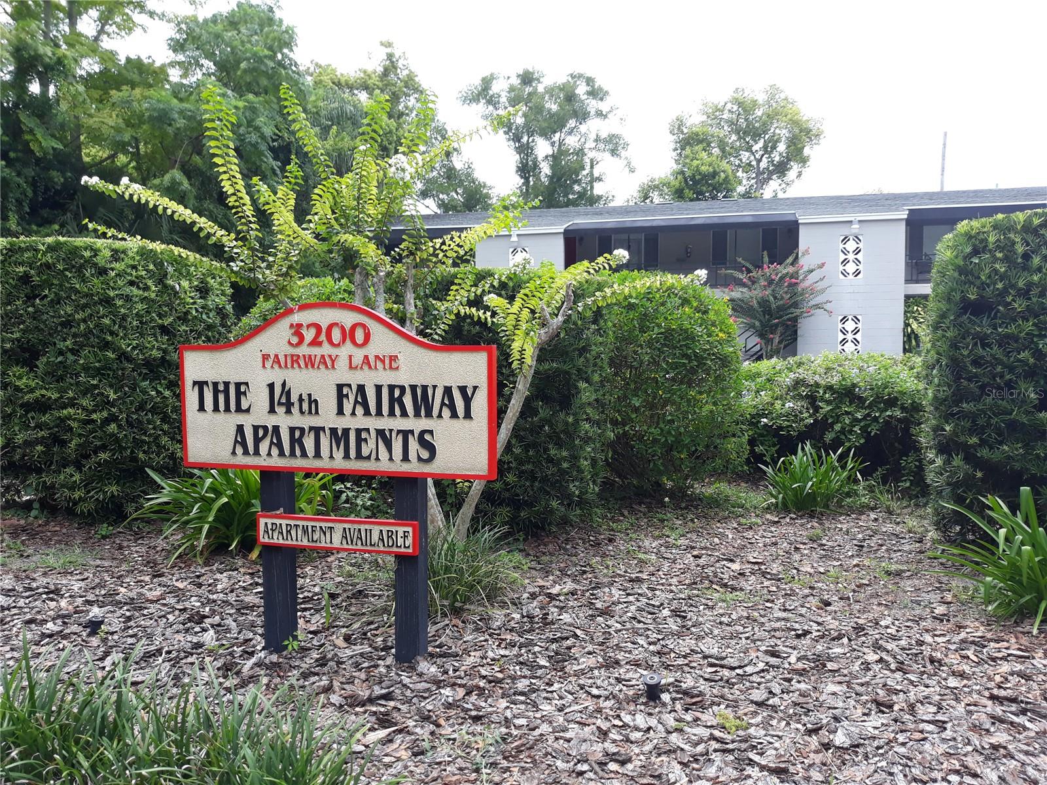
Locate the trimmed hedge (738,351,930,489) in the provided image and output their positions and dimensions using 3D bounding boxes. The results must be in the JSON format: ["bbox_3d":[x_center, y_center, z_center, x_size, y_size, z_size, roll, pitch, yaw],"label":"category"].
[{"bbox_3d":[2.651,0.188,7.229,1.750,1.020,1.250,1,4,12],"label":"trimmed hedge"}]

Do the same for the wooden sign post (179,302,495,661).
[{"bbox_3d":[-0.678,0.330,3.127,1.220,1.315,0.140,1,4,14],"label":"wooden sign post"}]

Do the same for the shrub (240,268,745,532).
[{"bbox_3d":[-0.220,-0.035,6.111,3.350,1.630,1.700,0,4,6],"label":"shrub"}]

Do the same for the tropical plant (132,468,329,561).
[{"bbox_3d":[-1.578,0.625,4.702,1.050,0.510,0.920,1,4,10],"label":"tropical plant"}]

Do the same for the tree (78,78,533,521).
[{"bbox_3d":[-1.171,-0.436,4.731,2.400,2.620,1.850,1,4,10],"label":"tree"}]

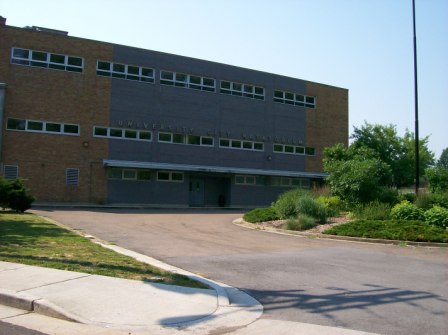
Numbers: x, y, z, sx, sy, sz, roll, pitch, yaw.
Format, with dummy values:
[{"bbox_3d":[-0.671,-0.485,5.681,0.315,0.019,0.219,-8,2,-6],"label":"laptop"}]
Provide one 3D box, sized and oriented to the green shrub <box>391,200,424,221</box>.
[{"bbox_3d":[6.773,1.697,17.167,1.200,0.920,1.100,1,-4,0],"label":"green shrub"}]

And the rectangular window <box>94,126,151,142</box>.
[{"bbox_3d":[-7.304,-2.412,33.996,4.399,0.750,0.150,4,-5,-29],"label":"rectangular window"}]

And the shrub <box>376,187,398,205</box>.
[{"bbox_3d":[7.120,1.463,20.257,0.950,1.185,0.900,1,-4,0],"label":"shrub"}]

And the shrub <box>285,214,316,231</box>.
[{"bbox_3d":[2.641,1.897,16.081,1.100,0.522,0.950,1,-4,0],"label":"shrub"}]

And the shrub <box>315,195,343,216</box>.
[{"bbox_3d":[5.554,2.000,24.500,1.300,1.123,1.300,0,-5,13],"label":"shrub"}]

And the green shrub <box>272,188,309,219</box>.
[{"bbox_3d":[3.010,1.658,20.952,1.650,1.335,1.500,1,-4,0],"label":"green shrub"}]

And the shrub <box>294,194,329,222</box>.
[{"bbox_3d":[4.136,1.938,22.000,1.527,1.284,1.527,0,-5,11],"label":"shrub"}]

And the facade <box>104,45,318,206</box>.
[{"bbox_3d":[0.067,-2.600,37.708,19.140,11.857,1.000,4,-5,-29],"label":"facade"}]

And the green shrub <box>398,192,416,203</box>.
[{"bbox_3d":[11.829,2.095,30.000,1.102,0.938,1.102,-1,-5,21],"label":"green shrub"}]

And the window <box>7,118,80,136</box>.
[{"bbox_3d":[-11.083,-2.447,28.467,4.350,0.720,0.150,4,-5,-30],"label":"window"}]

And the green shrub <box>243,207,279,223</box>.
[{"bbox_3d":[1.598,2.023,19.880,1.600,0.558,1.400,1,-4,0],"label":"green shrub"}]

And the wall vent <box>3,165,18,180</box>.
[{"bbox_3d":[-12.535,0.413,27.427,0.800,1.030,0.100,4,-5,-30],"label":"wall vent"}]

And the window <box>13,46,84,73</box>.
[{"bbox_3d":[-11.929,-7.262,31.710,4.644,1.065,0.150,4,-5,-29],"label":"window"}]

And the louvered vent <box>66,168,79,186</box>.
[{"bbox_3d":[-10.401,0.683,32.041,0.854,1.167,0.120,4,-5,-29],"label":"louvered vent"}]

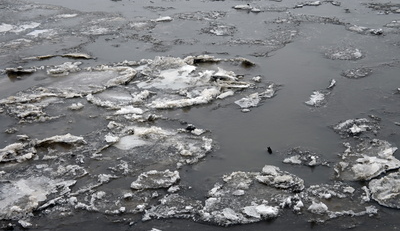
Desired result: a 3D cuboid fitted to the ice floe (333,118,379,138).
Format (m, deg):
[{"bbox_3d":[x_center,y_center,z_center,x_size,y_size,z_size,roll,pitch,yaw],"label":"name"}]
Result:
[{"bbox_3d":[6.006,0.456,32.170,1.706,0.250,1.110,3,18,11],"label":"ice floe"}]

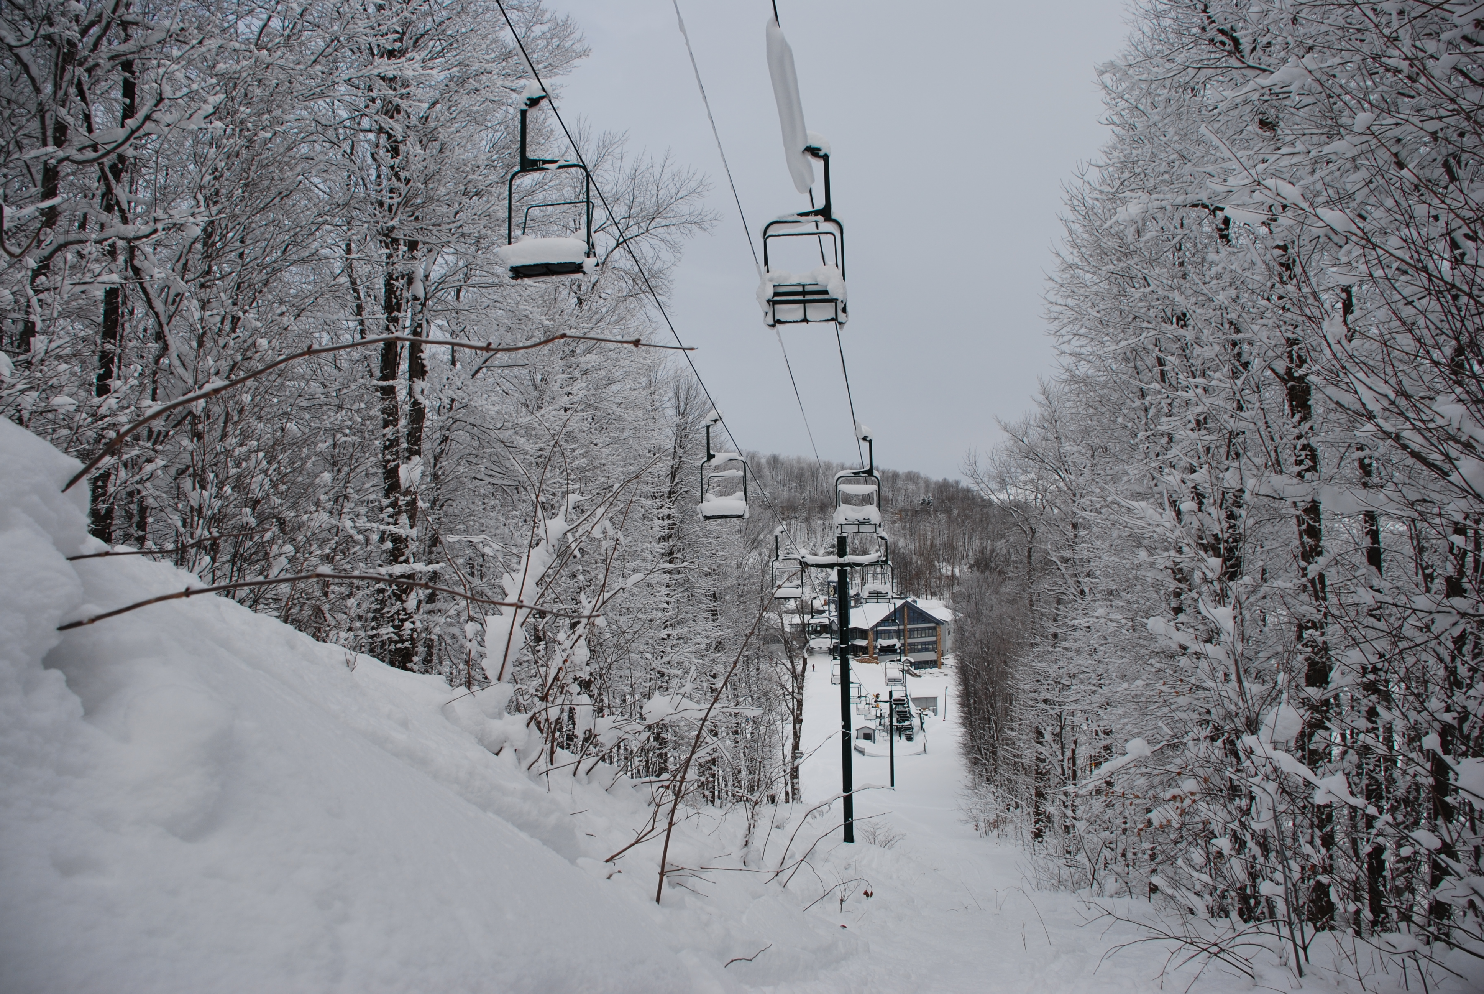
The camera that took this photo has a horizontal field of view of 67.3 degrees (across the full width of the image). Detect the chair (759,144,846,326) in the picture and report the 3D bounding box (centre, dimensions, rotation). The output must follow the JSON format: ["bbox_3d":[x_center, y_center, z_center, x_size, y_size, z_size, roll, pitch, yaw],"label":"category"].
[{"bbox_3d":[0.865,-3.666,15.800,1.200,2.550,0.800,-1,-2,10],"label":"chair"}]

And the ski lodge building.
[{"bbox_3d":[37.805,32.361,268.000,22.000,15.800,19.000,-1,-2,-10],"label":"ski lodge building"}]

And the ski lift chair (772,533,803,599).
[{"bbox_3d":[1.730,2.589,42.000,1.200,2.550,0.800,-1,-2,10],"label":"ski lift chair"}]

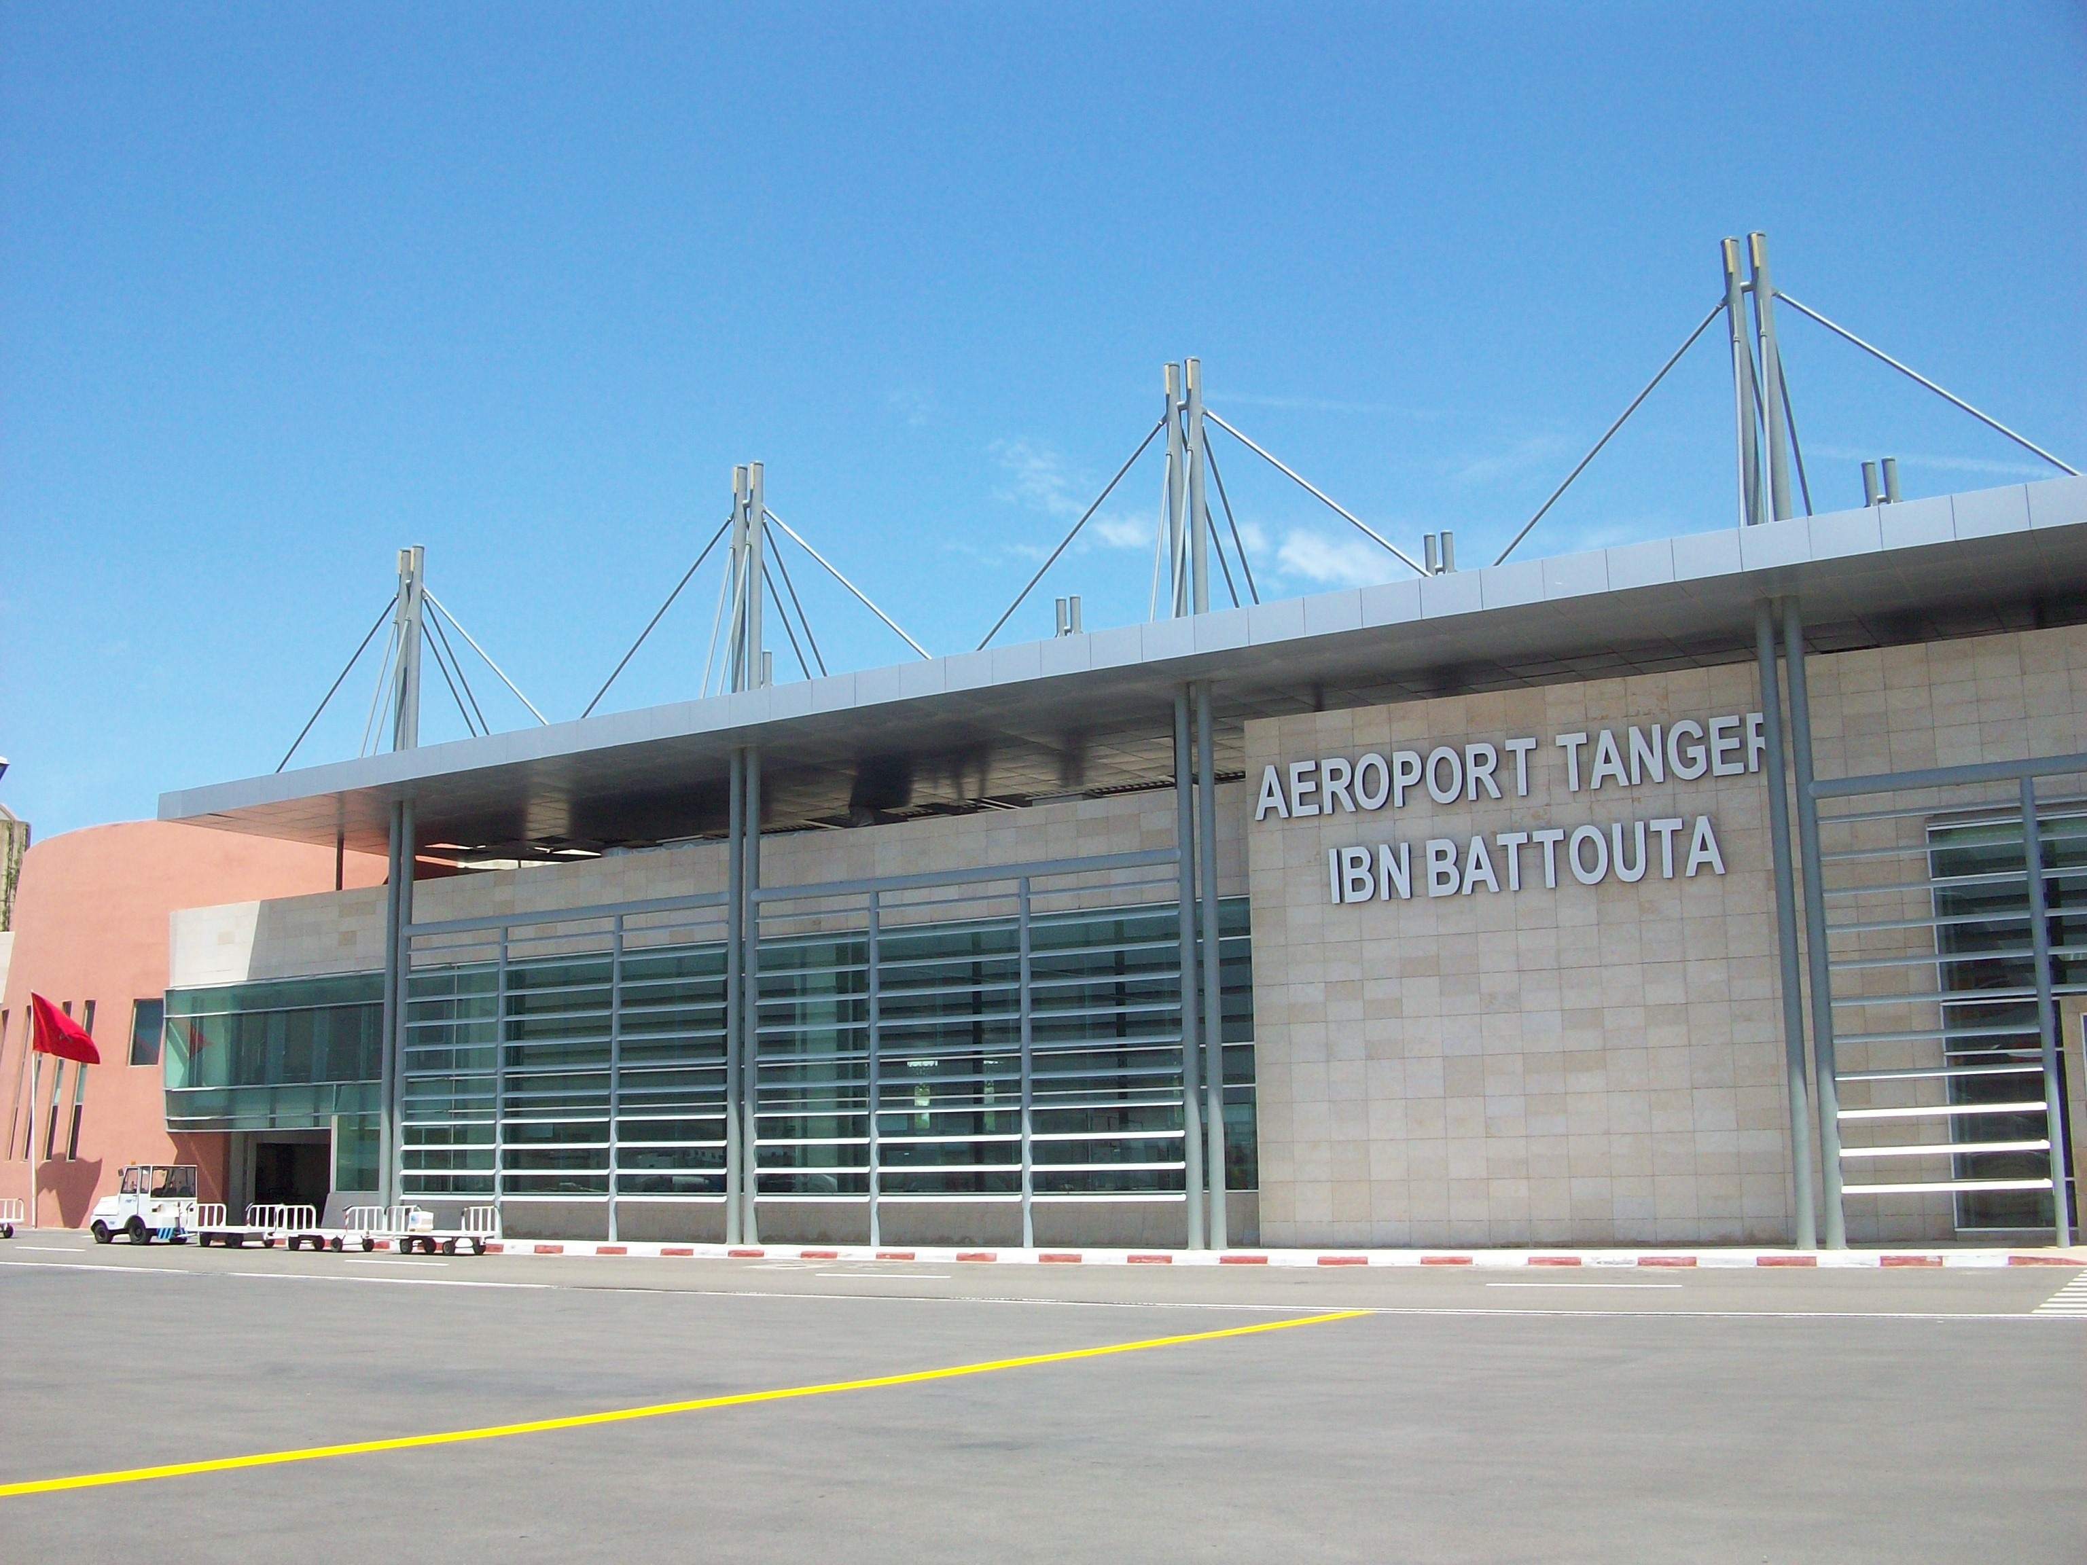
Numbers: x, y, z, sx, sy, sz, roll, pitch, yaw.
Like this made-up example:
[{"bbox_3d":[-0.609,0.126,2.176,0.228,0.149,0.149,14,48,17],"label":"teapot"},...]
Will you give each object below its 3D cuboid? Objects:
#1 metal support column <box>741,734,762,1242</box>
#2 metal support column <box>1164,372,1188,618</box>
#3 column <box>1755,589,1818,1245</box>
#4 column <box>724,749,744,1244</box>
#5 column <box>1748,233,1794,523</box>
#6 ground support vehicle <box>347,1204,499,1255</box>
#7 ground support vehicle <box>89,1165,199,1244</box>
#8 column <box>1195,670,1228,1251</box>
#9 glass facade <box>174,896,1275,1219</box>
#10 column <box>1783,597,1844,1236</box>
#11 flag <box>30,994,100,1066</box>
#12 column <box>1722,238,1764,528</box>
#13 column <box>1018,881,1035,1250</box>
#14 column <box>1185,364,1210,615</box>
[{"bbox_3d":[-6.622,4.802,46.523,0.310,11.310,0.310,-7,-12,30],"label":"metal support column"},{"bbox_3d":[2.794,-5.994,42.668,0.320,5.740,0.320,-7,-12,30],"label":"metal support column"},{"bbox_3d":[12.774,2.330,35.137,0.310,11.310,0.310,-7,-12,30],"label":"column"},{"bbox_3d":[-7.088,4.812,47.089,0.310,11.386,0.310,-1,-10,0],"label":"column"},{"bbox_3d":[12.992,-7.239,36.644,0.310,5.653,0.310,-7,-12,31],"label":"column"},{"bbox_3d":[-13.767,9.946,45.551,3.600,1.100,1.300,-7,-12,30],"label":"ground support vehicle"},{"bbox_3d":[-21.820,10.251,49.736,2.571,1.980,1.380,-7,-12,29],"label":"ground support vehicle"},{"bbox_3d":[3.341,3.514,40.856,0.310,11.386,0.310,-7,-12,31],"label":"column"},{"bbox_3d":[-10.773,7.379,51.436,35.050,6.310,0.400,-7,-12,30],"label":"glass facade"},{"bbox_3d":[13.090,2.216,34.874,0.310,11.386,0.310,-7,-12,31],"label":"column"},{"bbox_3d":[-27.646,6.984,57.958,2.200,2.050,0.600,0,-10,-6],"label":"flag"},{"bbox_3d":[12.591,-7.211,36.895,0.310,5.653,0.310,-7,-12,31],"label":"column"},{"bbox_3d":[-0.366,5.820,42.543,0.200,7.640,0.200,-7,-12,30],"label":"column"},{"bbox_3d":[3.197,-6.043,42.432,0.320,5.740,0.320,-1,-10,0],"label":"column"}]

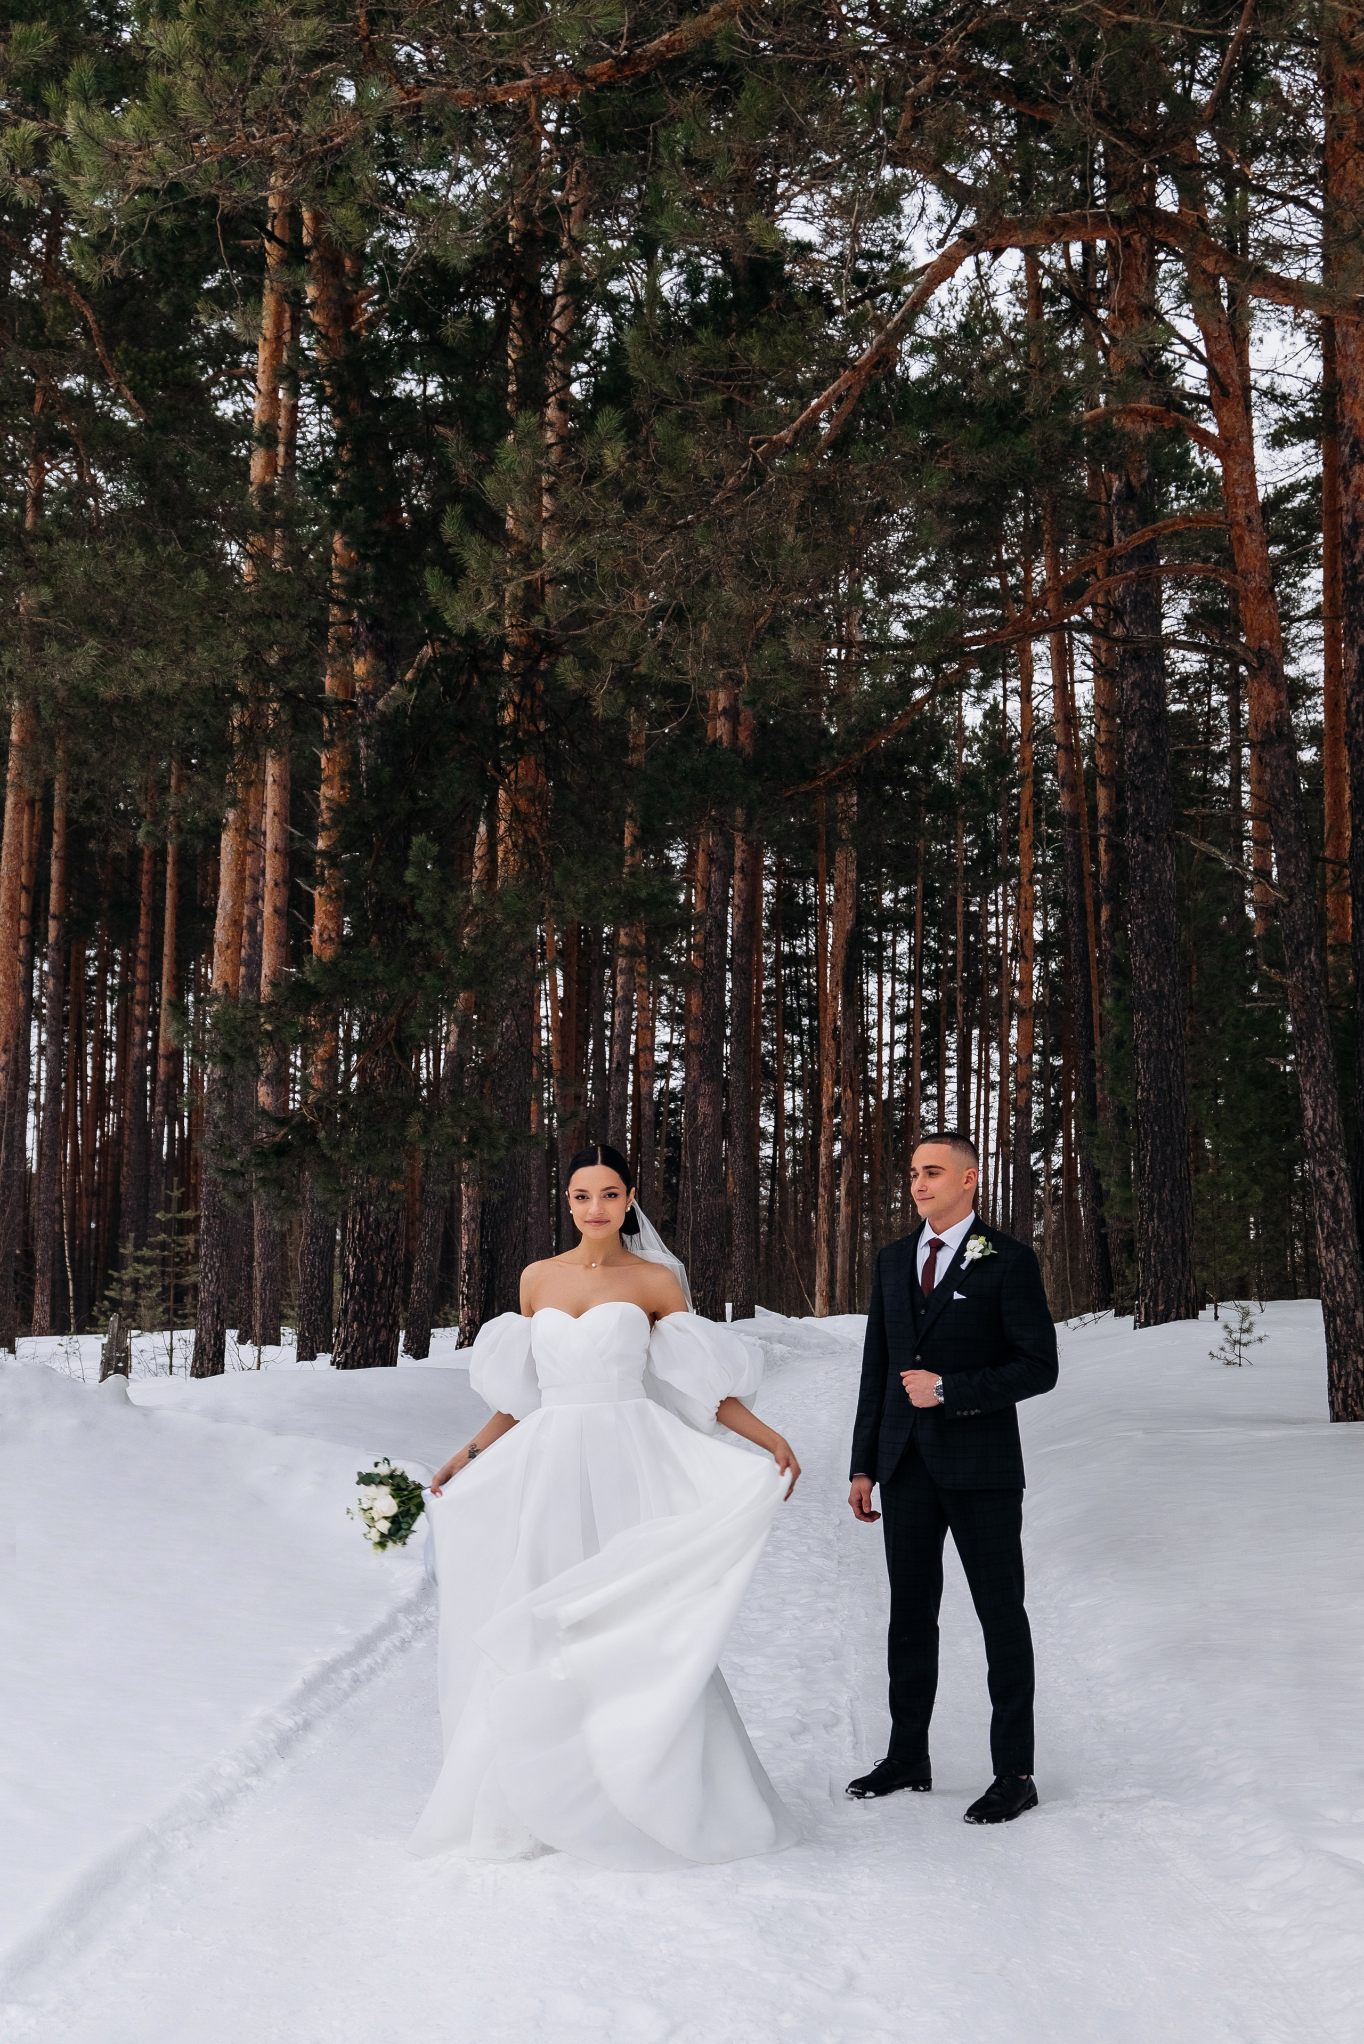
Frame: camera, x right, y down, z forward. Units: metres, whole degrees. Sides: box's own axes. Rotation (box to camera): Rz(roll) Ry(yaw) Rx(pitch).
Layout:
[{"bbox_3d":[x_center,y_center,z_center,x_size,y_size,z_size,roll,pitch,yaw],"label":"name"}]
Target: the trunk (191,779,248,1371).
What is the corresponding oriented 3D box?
[{"bbox_3d":[-4.327,0.475,18.601,0.340,5.618,0.330,0,-8,0],"label":"trunk"}]

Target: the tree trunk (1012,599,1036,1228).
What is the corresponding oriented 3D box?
[{"bbox_3d":[6.292,-1.418,36.508,0.340,12.606,0.340,0,-8,0],"label":"tree trunk"}]

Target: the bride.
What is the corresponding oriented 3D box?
[{"bbox_3d":[-0.194,1.160,4.970,0.920,1.704,0.740,-1,-8,8],"label":"bride"}]

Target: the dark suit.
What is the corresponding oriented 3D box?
[{"bbox_3d":[0.737,1.258,5.381,0.560,1.451,0.380,-5,-9,34],"label":"dark suit"}]

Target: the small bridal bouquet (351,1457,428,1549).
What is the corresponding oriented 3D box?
[{"bbox_3d":[-0.717,1.194,4.915,0.230,0.220,0.210,-7,-3,-19],"label":"small bridal bouquet"}]

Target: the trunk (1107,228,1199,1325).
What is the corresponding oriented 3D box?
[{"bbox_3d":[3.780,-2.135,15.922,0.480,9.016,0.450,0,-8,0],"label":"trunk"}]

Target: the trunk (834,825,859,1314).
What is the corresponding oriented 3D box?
[{"bbox_3d":[2.677,0.711,32.189,0.340,7.985,0.340,0,-8,0],"label":"trunk"}]

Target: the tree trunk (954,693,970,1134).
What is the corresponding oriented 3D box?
[{"bbox_3d":[6.561,-0.886,46.526,0.260,14.022,0.260,0,-8,0],"label":"tree trunk"}]

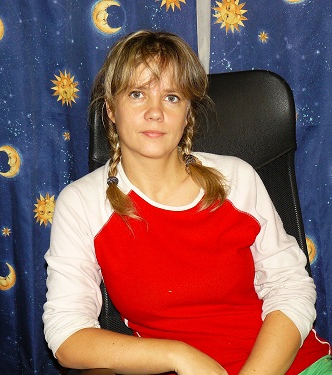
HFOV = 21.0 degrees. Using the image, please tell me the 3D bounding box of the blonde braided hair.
[{"bbox_3d":[-0.014,-0.120,1.625,0.235,0.320,0.225,1,7,-7],"label":"blonde braided hair"}]

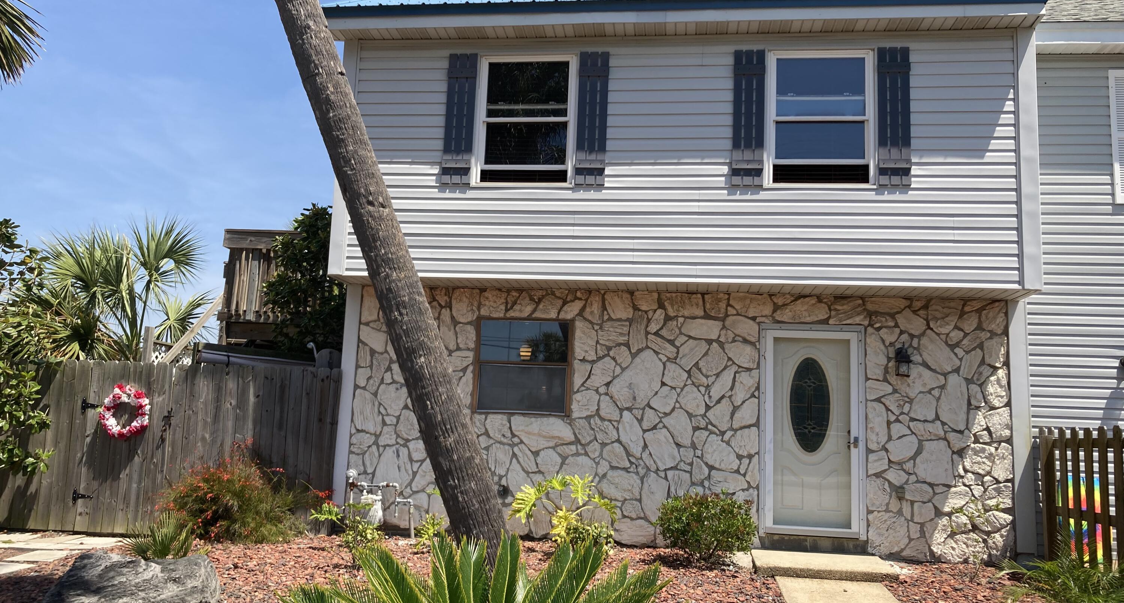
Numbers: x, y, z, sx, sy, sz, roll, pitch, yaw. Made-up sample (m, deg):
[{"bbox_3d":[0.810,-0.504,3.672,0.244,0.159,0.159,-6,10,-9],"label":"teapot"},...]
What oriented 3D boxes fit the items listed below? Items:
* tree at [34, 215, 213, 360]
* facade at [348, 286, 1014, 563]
[{"bbox_3d":[-6.306,0.754,12.846,2.350,3.600,2.200,6,-9,-23],"label":"tree"},{"bbox_3d":[1.077,1.197,9.335,6.690,2.585,0.250,1,-8,8],"label":"facade"}]

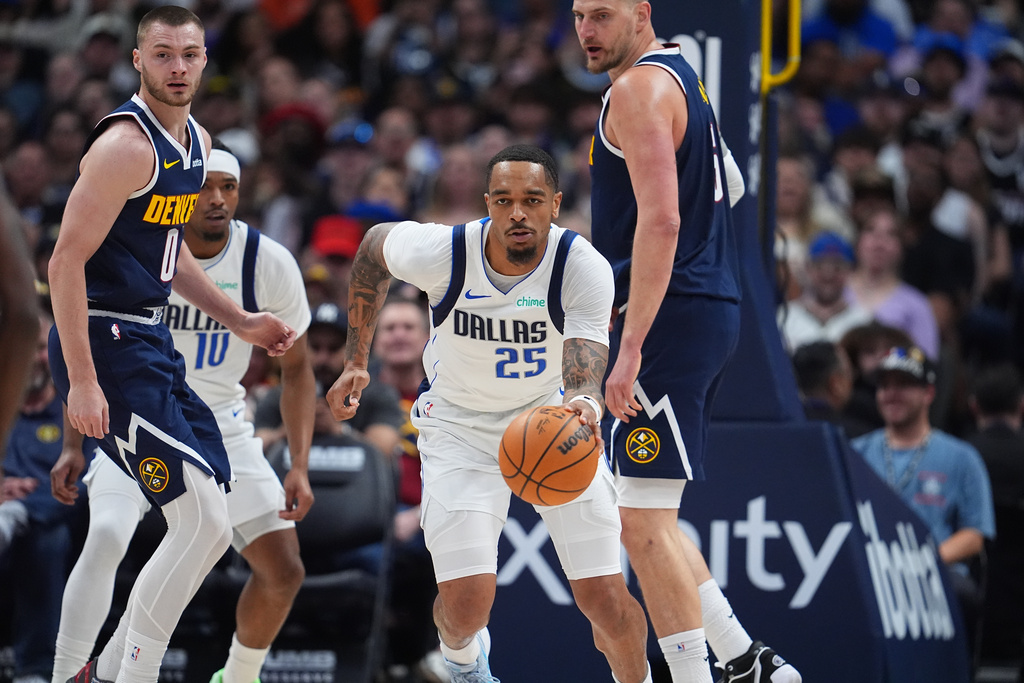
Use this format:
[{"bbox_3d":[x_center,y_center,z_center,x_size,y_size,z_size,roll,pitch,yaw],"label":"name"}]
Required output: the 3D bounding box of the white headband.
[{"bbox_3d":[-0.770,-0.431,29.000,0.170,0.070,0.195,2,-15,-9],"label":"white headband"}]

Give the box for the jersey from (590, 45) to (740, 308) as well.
[{"bbox_3d":[0.379,-0.407,28.100,0.350,0.660,0.470,0,-1,9],"label":"jersey"}]

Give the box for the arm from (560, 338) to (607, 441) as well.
[{"bbox_3d":[0.174,0.111,27.380,0.120,0.250,0.280,0,-1,6],"label":"arm"}]

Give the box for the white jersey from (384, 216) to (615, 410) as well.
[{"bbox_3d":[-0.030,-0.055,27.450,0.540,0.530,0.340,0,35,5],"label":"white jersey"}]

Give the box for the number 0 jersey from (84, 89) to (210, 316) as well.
[{"bbox_3d":[-0.896,-0.338,27.900,0.290,0.550,0.390,14,6,33],"label":"number 0 jersey"}]

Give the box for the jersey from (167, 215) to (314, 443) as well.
[{"bbox_3d":[-0.768,-0.038,28.800,0.520,0.560,0.320,0,21,5],"label":"jersey"}]

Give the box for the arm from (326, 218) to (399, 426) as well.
[{"bbox_3d":[-0.365,-0.049,27.600,0.170,0.480,0.220,0,-1,9],"label":"arm"}]

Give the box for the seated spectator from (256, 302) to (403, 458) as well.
[{"bbox_3d":[-0.619,0.465,38.600,0.530,1.200,0.750,0,-1,9],"label":"seated spectator"}]

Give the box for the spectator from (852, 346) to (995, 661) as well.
[{"bbox_3d":[1.331,0.595,36.800,0.530,1.200,0.800,0,-1,9],"label":"spectator"}]

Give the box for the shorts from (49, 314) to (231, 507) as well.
[{"bbox_3d":[-0.912,0.171,27.850,0.410,0.480,0.430,-1,-1,38],"label":"shorts"}]

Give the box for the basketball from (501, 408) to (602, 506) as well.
[{"bbox_3d":[0.088,0.274,27.200,0.240,0.240,0.240,0,-1,0],"label":"basketball"}]

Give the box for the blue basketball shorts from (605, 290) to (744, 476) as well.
[{"bbox_3d":[0.397,0.117,28.300,0.360,0.480,0.430,0,-1,5],"label":"blue basketball shorts"}]

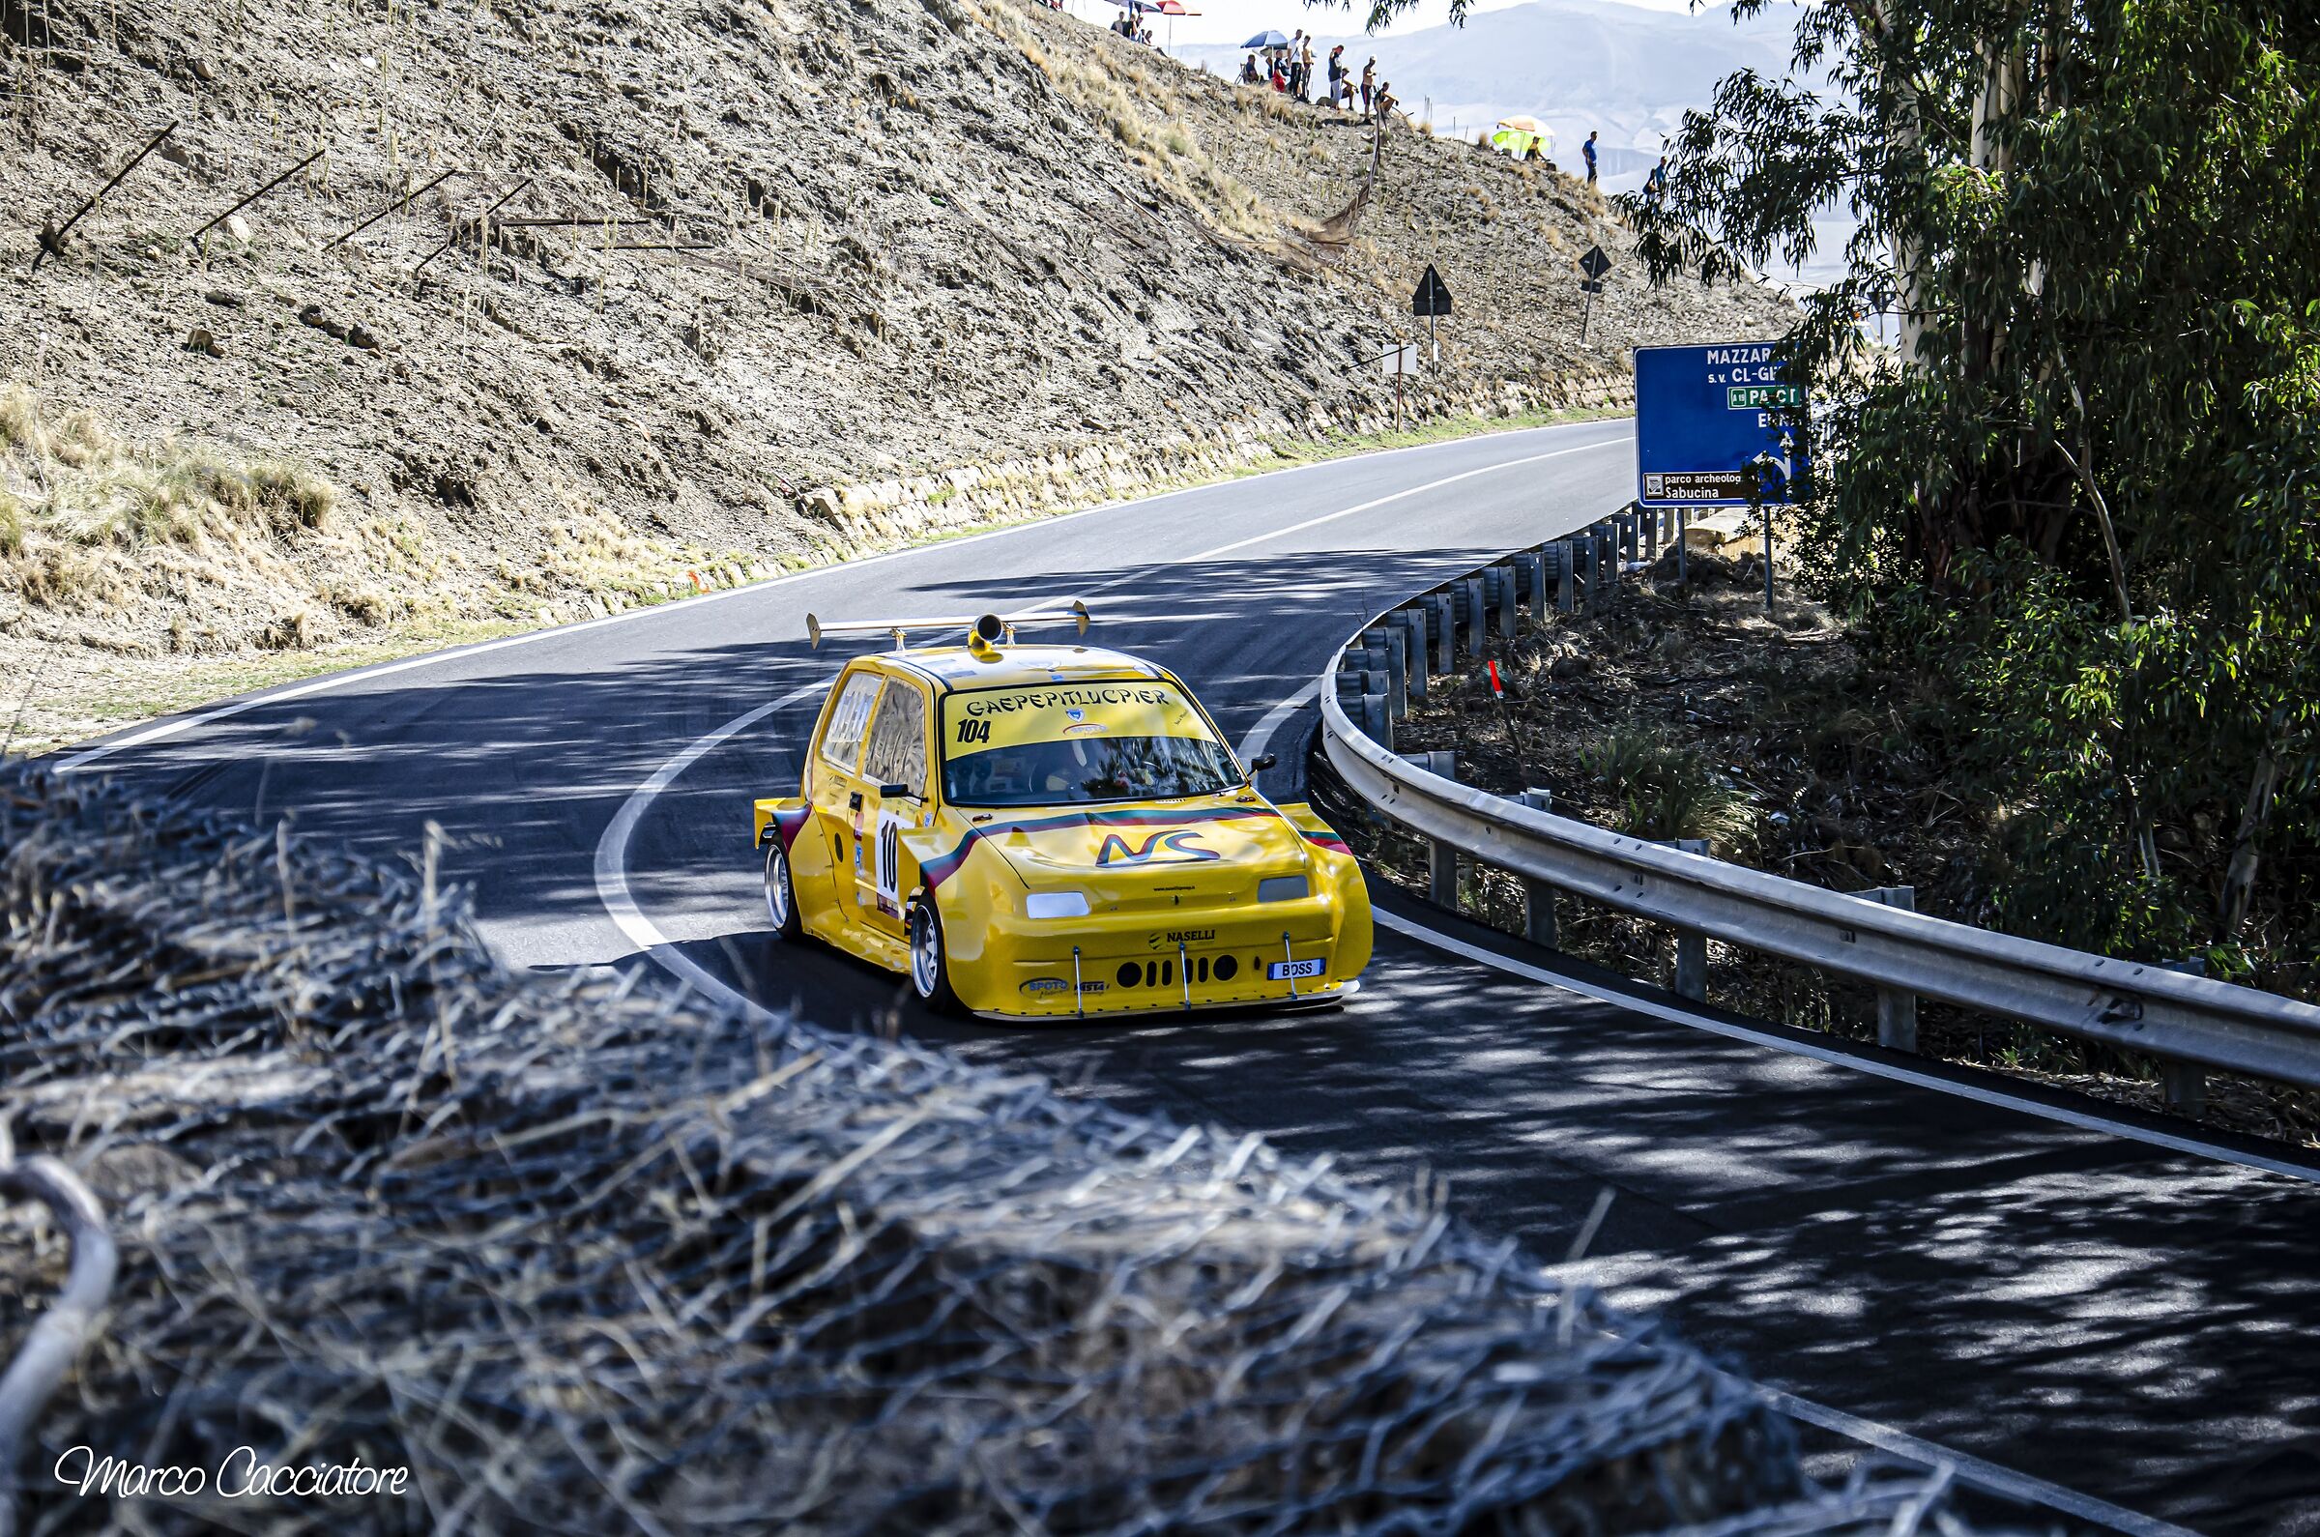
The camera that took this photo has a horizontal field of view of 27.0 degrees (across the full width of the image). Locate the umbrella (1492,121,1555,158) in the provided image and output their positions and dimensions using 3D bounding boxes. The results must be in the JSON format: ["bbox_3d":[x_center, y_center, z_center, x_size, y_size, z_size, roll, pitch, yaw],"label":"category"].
[{"bbox_3d":[11.271,-19.620,150.000,1.950,1.200,1.950,-1,-6,0],"label":"umbrella"}]

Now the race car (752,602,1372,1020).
[{"bbox_3d":[-0.458,0.147,19.854,1.740,1.420,3.440,-4,6,-19],"label":"race car"}]

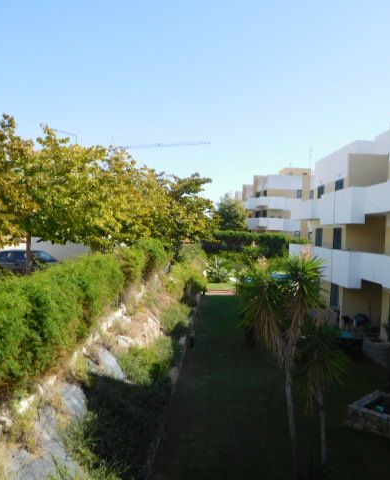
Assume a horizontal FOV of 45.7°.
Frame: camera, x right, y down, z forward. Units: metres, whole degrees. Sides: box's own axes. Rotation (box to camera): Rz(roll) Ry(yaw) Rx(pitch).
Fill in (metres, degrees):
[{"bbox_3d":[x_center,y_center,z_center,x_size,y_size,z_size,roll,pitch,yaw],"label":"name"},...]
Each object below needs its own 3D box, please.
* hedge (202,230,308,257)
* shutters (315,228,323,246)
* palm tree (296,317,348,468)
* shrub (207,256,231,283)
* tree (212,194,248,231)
[{"bbox_3d":[6.120,0.929,48.027,11.500,2.900,1.500,2,1,0],"label":"hedge"},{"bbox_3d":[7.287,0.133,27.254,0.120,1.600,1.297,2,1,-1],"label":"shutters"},{"bbox_3d":[2.452,2.956,8.960,1.020,2.930,1.020,2,1,0],"label":"palm tree"},{"bbox_3d":[2.136,2.571,40.290,2.050,2.200,2.050,2,1,0],"label":"shrub"},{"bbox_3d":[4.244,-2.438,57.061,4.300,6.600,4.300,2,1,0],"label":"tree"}]

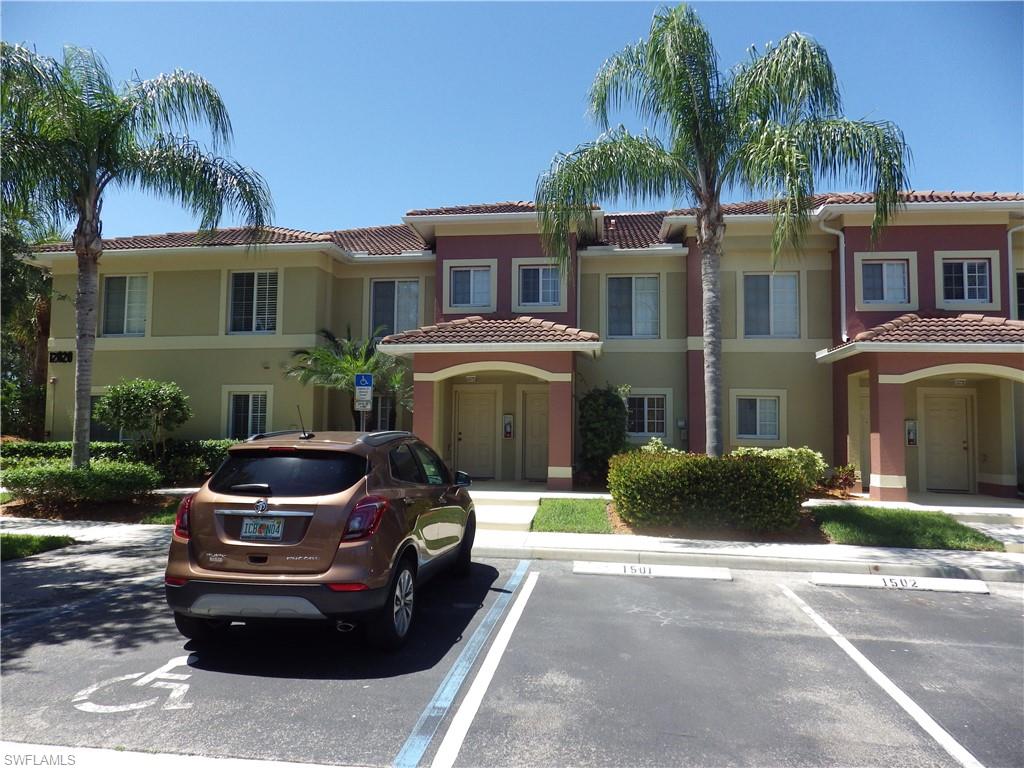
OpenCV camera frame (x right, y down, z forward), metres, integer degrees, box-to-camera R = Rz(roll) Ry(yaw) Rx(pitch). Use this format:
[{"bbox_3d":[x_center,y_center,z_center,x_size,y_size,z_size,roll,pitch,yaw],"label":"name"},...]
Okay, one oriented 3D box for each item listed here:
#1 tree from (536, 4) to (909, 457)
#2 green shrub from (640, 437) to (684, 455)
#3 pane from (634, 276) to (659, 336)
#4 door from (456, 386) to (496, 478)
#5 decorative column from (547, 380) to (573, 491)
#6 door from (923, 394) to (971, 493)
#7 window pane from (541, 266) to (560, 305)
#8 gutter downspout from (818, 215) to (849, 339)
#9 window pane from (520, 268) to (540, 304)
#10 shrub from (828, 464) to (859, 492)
[{"bbox_3d":[3.369,-2.229,10.977,5.800,8.800,5.500,0,-3,8],"label":"tree"},{"bbox_3d":[3.104,1.654,13.380,0.948,1.125,0.900,0,-3,8],"label":"green shrub"},{"bbox_3d":[3.136,-1.801,15.175,0.595,1.470,0.080,0,-3,8],"label":"pane"},{"bbox_3d":[-0.852,1.204,15.515,0.982,2.139,0.080,0,-3,8],"label":"door"},{"bbox_3d":[1.013,1.048,13.198,0.470,2.172,0.470,0,-3,9],"label":"decorative column"},{"bbox_3d":[9.642,1.327,14.418,0.930,2.070,0.080,0,-3,8],"label":"door"},{"bbox_3d":[0.891,-2.287,15.071,0.460,0.900,0.060,0,-3,8],"label":"window pane"},{"bbox_3d":[7.015,-2.294,14.240,0.500,2.800,0.250,0,-3,8],"label":"gutter downspout"},{"bbox_3d":[0.424,-2.221,14.712,0.489,0.902,0.070,0,-3,8],"label":"window pane"},{"bbox_3d":[6.645,1.914,13.045,0.540,0.580,0.500,0,-3,9],"label":"shrub"}]

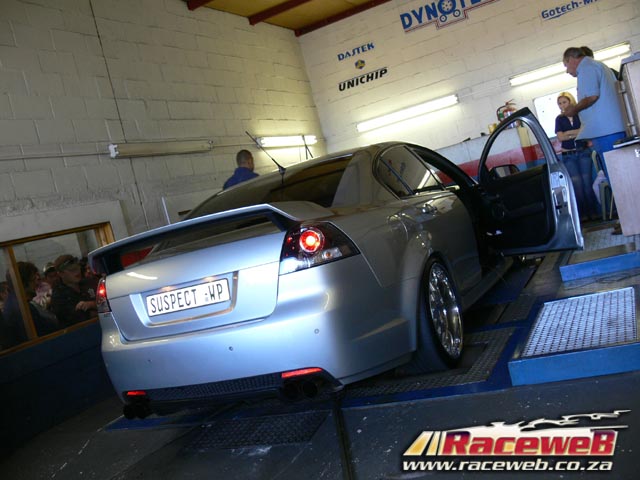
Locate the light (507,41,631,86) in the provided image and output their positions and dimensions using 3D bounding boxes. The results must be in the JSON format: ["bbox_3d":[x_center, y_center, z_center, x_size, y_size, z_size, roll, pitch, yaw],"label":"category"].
[{"bbox_3d":[3.209,-2.264,8.402,1.530,0.120,0.090,-13,3,27],"label":"light"}]

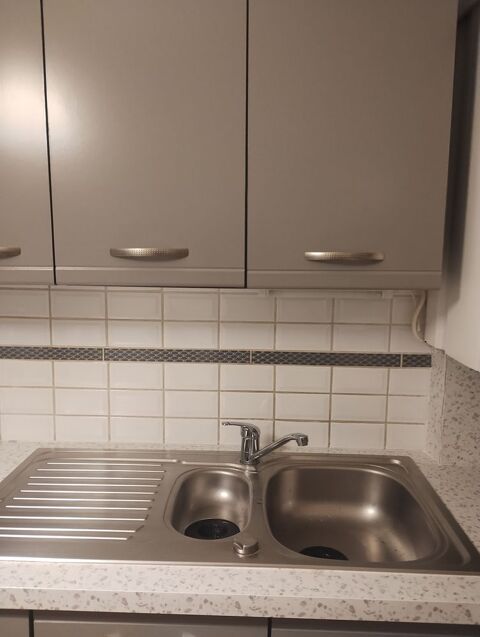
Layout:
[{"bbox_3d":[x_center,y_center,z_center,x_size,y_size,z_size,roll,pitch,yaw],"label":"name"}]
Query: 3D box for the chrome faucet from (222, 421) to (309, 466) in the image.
[{"bbox_3d":[0.062,0.318,1.245,0.107,0.115,0.207,-7,11,-44],"label":"chrome faucet"}]

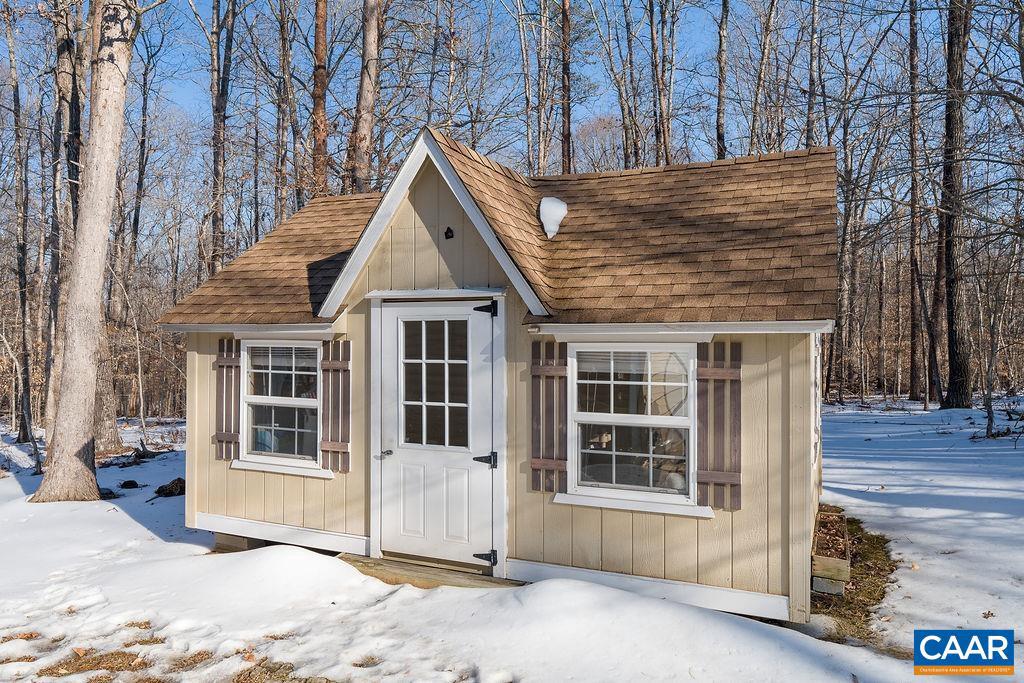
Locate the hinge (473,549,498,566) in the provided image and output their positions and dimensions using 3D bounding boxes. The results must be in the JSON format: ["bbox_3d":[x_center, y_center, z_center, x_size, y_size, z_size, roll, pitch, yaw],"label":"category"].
[{"bbox_3d":[-0.183,1.486,4.878,0.186,0.112,0.022,0,0,24],"label":"hinge"}]

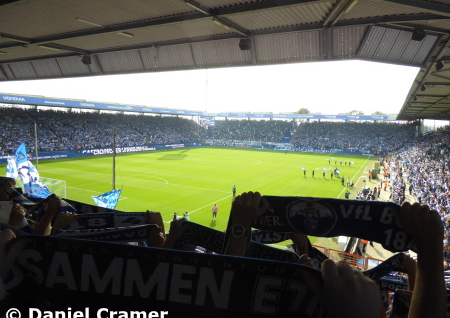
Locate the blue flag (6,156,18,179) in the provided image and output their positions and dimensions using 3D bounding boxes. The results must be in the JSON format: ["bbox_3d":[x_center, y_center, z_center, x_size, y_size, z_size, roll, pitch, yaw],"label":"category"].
[{"bbox_3d":[-16.286,0.683,24.000,0.950,1.750,0.400,0,6,-18],"label":"blue flag"}]

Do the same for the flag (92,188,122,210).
[{"bbox_3d":[-7.690,2.679,20.500,1.850,1.450,0.500,0,6,-12],"label":"flag"}]

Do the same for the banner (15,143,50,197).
[{"bbox_3d":[-14.120,0.816,23.000,2.300,4.000,0.800,0,6,-18],"label":"banner"}]

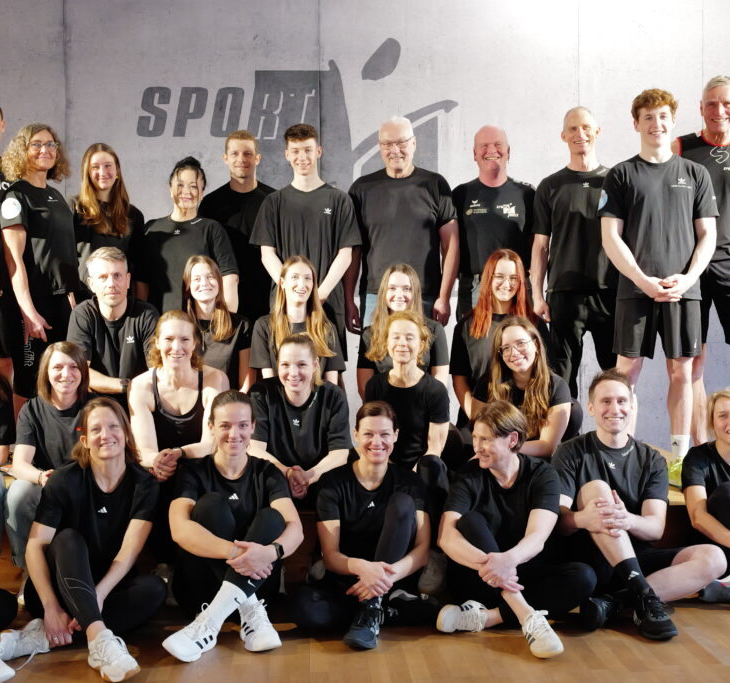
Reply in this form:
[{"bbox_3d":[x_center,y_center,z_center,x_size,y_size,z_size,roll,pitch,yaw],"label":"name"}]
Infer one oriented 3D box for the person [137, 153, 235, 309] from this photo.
[{"bbox_3d":[-0.859,-0.133,4.898,0.490,1.530,0.310,0,2,0],"label":"person"}]

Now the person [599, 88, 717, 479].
[{"bbox_3d":[1.328,-0.262,4.520,0.540,1.772,0.340,0,2,12],"label":"person"}]

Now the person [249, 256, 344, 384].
[{"bbox_3d":[-0.298,0.131,4.400,0.460,1.014,0.550,0,2,-3],"label":"person"}]

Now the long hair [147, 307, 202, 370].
[{"bbox_3d":[-0.783,-0.008,4.102,0.240,0.256,0.250,-1,2,-11],"label":"long hair"}]

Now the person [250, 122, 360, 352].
[{"bbox_3d":[-0.284,-0.193,4.746,0.530,1.680,0.320,0,2,-2],"label":"person"}]

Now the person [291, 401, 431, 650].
[{"bbox_3d":[-0.013,0.660,3.735,0.510,0.820,0.620,0,2,0],"label":"person"}]

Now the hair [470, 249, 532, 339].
[{"bbox_3d":[0.605,-0.213,4.415,0.280,0.399,0.260,0,2,0],"label":"hair"}]

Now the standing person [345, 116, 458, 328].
[{"bbox_3d":[0.181,-0.252,4.950,0.560,1.732,0.330,0,2,2],"label":"standing person"}]

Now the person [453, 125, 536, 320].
[{"bbox_3d":[0.663,-0.241,5.095,0.500,1.720,0.300,0,2,6],"label":"person"}]

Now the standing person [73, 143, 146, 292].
[{"bbox_3d":[-1.288,-0.192,5.020,0.440,1.623,0.280,-1,2,-19],"label":"standing person"}]

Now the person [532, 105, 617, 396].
[{"bbox_3d":[1.033,-0.240,4.795,0.520,1.760,0.320,0,2,12],"label":"person"}]

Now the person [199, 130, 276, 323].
[{"bbox_3d":[-0.633,-0.227,5.145,0.500,1.700,0.300,0,2,-5],"label":"person"}]

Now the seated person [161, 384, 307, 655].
[{"bbox_3d":[-0.465,0.602,3.520,0.500,0.840,0.700,0,2,-2],"label":"seated person"}]

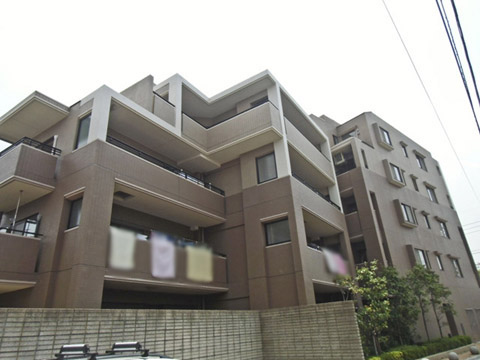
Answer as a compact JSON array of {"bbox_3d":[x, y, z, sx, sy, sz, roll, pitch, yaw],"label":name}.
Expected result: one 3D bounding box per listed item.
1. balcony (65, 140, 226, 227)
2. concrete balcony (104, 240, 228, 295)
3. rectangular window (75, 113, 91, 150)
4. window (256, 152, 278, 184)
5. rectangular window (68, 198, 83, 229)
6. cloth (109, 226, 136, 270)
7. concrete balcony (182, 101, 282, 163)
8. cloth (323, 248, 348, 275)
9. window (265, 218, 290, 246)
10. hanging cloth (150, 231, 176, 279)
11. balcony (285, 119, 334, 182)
[{"bbox_3d":[-3.145,0.496,12.776,1.656,1.181,6.494,-18,-28,29],"label":"balcony"},{"bbox_3d":[-2.713,3.186,11.899,1.533,1.287,5.806,-18,-28,29],"label":"concrete balcony"},{"bbox_3d":[-5.109,-1.641,11.014,0.763,1.197,0.115,-18,-28,29],"label":"rectangular window"},{"bbox_3d":[1.172,-0.505,14.320,0.943,1.263,0.123,-18,-28,29],"label":"window"},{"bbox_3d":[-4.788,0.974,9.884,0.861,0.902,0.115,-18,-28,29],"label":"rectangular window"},{"bbox_3d":[-3.443,2.002,9.741,0.164,1.189,0.935,-18,-28,29],"label":"cloth"},{"bbox_3d":[-0.454,-2.159,14.174,3.879,1.255,2.911,-18,-28,29],"label":"concrete balcony"},{"bbox_3d":[4.301,3.729,14.955,0.164,0.836,2.419,-18,-28,29],"label":"cloth"},{"bbox_3d":[1.531,2.087,13.225,1.115,0.886,0.123,-18,-28,29],"label":"window"},{"bbox_3d":[-2.537,2.518,10.985,0.164,1.345,1.082,-18,-28,29],"label":"hanging cloth"},{"bbox_3d":[3.205,-1.049,17.147,1.337,1.255,6.437,-18,-28,29],"label":"balcony"}]

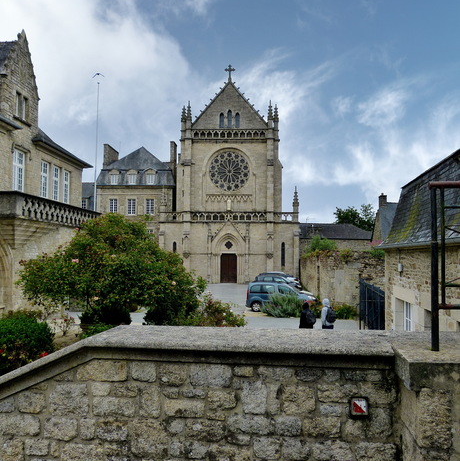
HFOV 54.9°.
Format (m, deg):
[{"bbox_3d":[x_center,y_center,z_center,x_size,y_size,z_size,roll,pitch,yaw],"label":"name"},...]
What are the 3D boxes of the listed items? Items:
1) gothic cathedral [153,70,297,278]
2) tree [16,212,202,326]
[{"bbox_3d":[0.474,-5.970,61.468,16.620,25.440,19.000,1,-3,3],"label":"gothic cathedral"},{"bbox_3d":[-3.950,1.598,14.900,6.200,4.300,5.400,0,-3,0],"label":"tree"}]

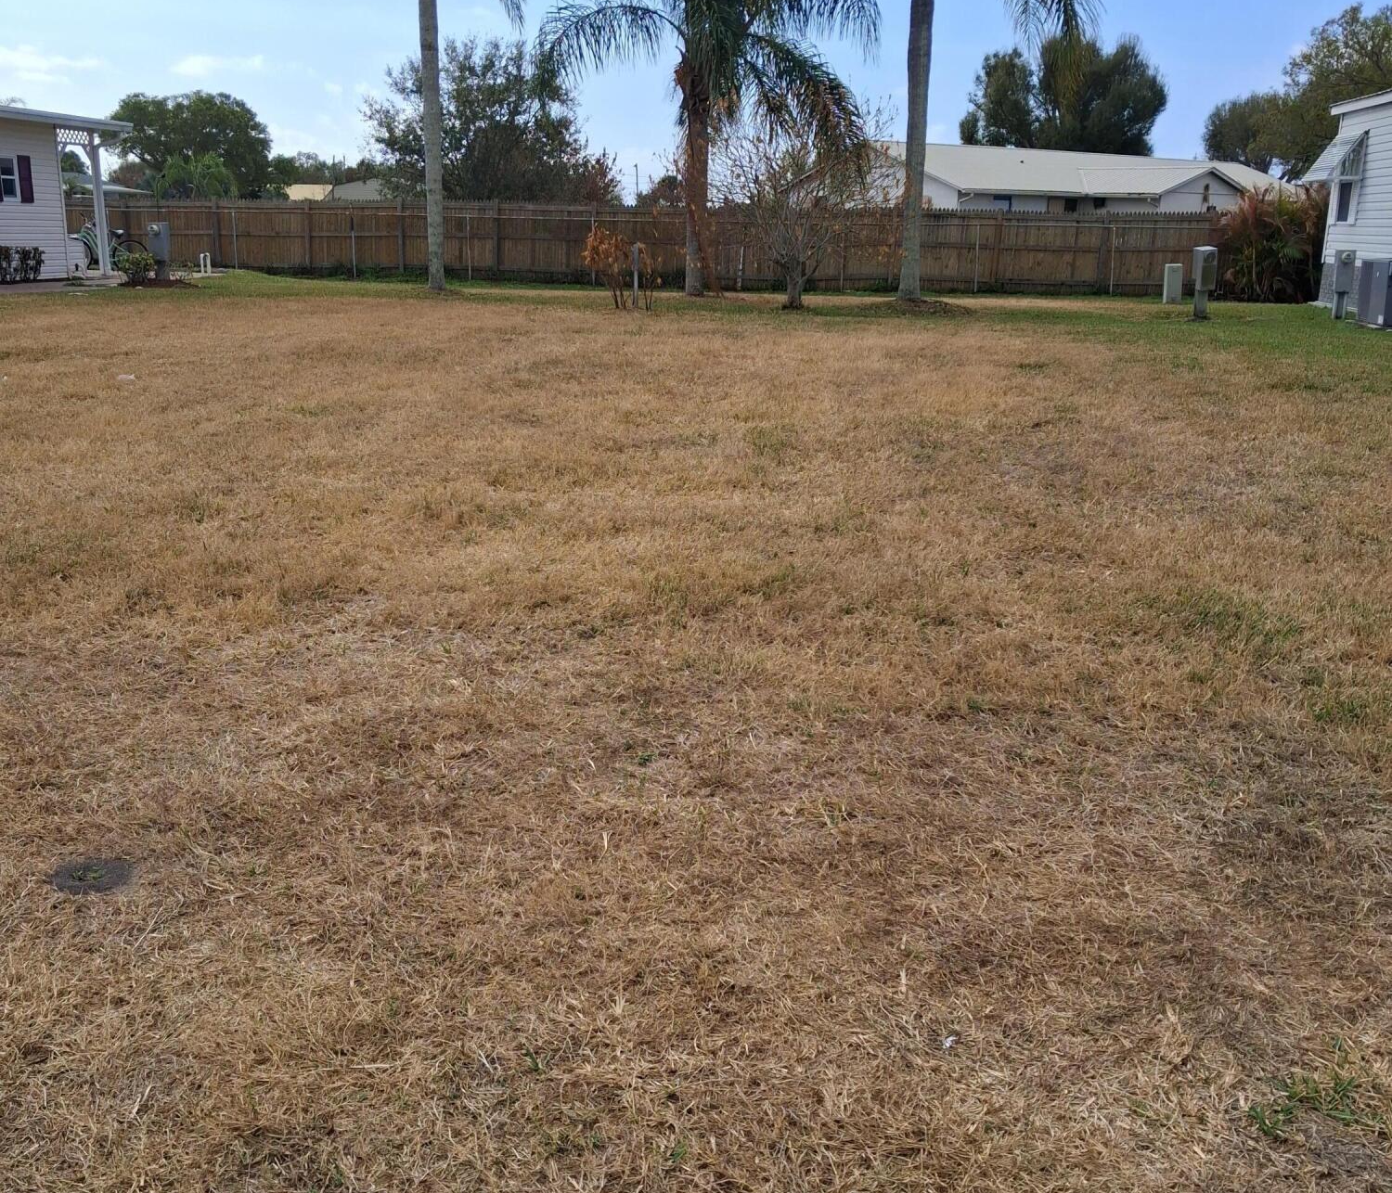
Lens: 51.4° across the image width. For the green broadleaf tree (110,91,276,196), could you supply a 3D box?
[{"bbox_3d":[-28.217,-24.452,81.607,9.400,7.800,9.200,1,15,0],"label":"green broadleaf tree"}]

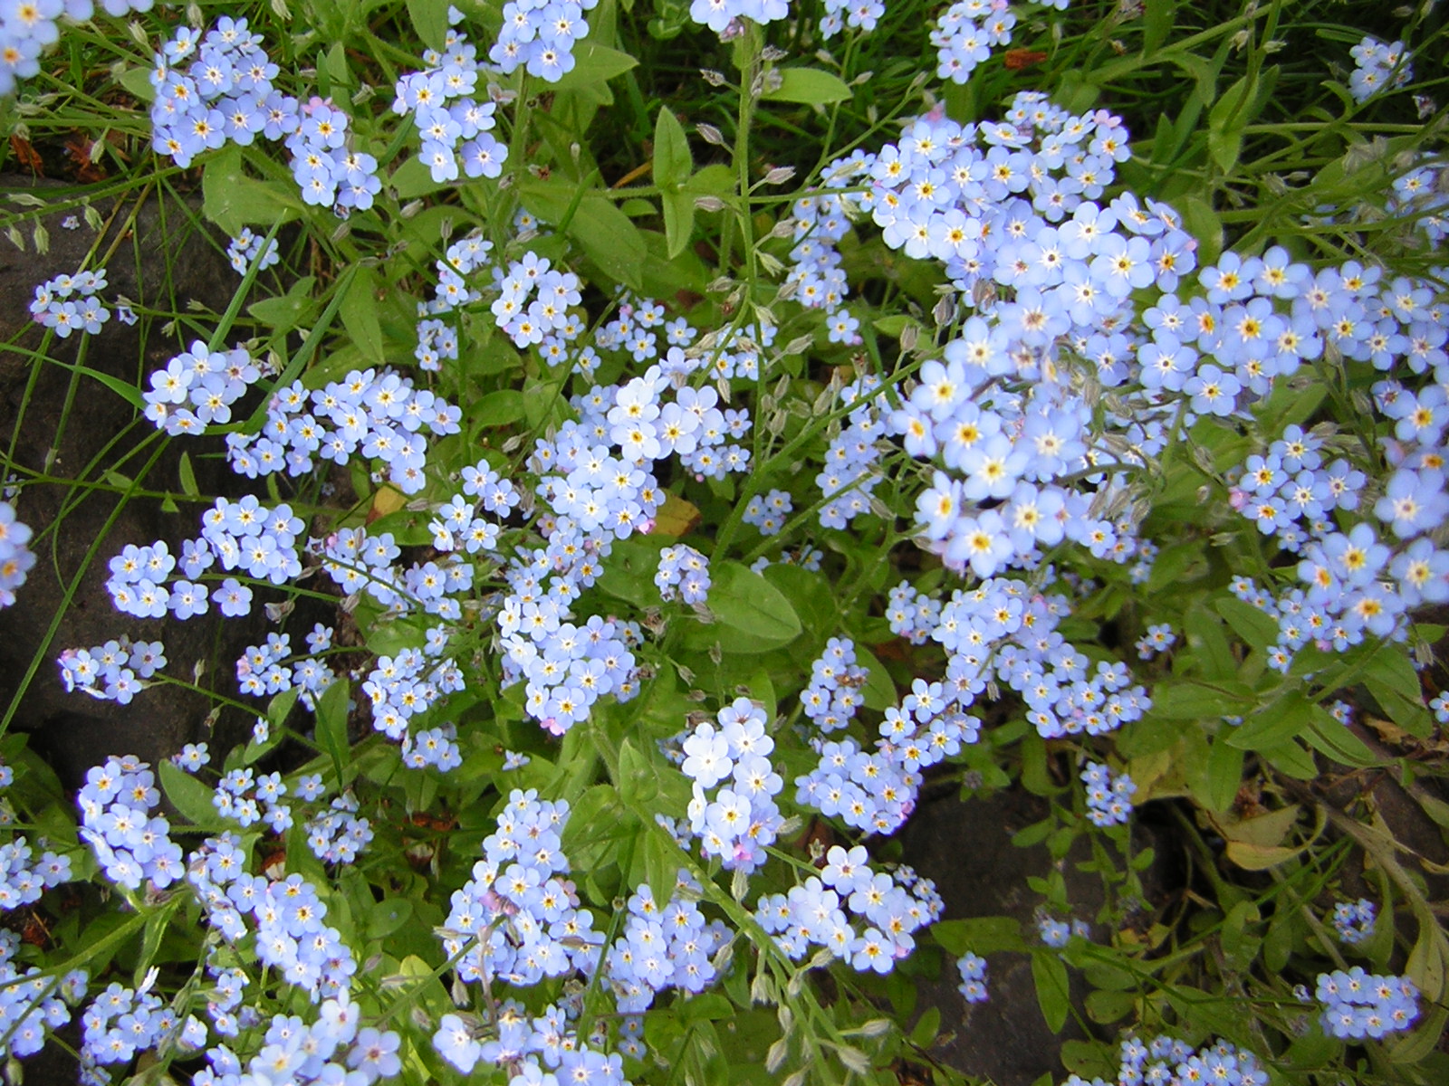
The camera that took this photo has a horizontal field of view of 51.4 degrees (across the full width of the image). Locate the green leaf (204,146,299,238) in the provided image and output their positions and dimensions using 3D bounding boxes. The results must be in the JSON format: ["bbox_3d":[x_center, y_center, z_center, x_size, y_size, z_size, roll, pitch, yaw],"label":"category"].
[{"bbox_3d":[-0.129,-0.096,0.410,0.029,0.008,0.023,8,71,9],"label":"green leaf"}]

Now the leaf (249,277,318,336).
[{"bbox_3d":[-0.142,-0.076,0.485,0.022,0.007,0.018,0,68,0],"label":"leaf"}]

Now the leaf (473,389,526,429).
[{"bbox_3d":[-0.076,-0.045,0.510,0.022,0.004,0.011,-37,80,-13],"label":"leaf"}]

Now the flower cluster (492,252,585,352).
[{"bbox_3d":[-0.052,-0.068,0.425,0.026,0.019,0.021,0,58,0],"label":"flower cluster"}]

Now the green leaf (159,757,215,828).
[{"bbox_3d":[-0.163,0.076,0.460,0.028,0.006,0.010,42,66,8],"label":"green leaf"}]

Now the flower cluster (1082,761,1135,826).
[{"bbox_3d":[0.127,0.083,0.500,0.018,0.016,0.017,0,58,0],"label":"flower cluster"}]

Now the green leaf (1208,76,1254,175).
[{"bbox_3d":[0.161,-0.134,0.480,0.013,0.008,0.032,11,68,4],"label":"green leaf"}]

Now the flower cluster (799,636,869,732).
[{"bbox_3d":[0.033,0.043,0.455,0.021,0.019,0.023,0,58,0],"label":"flower cluster"}]

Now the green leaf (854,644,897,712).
[{"bbox_3d":[0.048,0.045,0.500,0.015,0.006,0.028,-40,72,-12],"label":"green leaf"}]

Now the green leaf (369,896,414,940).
[{"bbox_3d":[-0.115,0.130,0.520,0.020,0.004,0.011,-38,74,-21],"label":"green leaf"}]

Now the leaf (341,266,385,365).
[{"bbox_3d":[-0.119,-0.077,0.510,0.013,0.007,0.036,-11,77,-10],"label":"leaf"}]

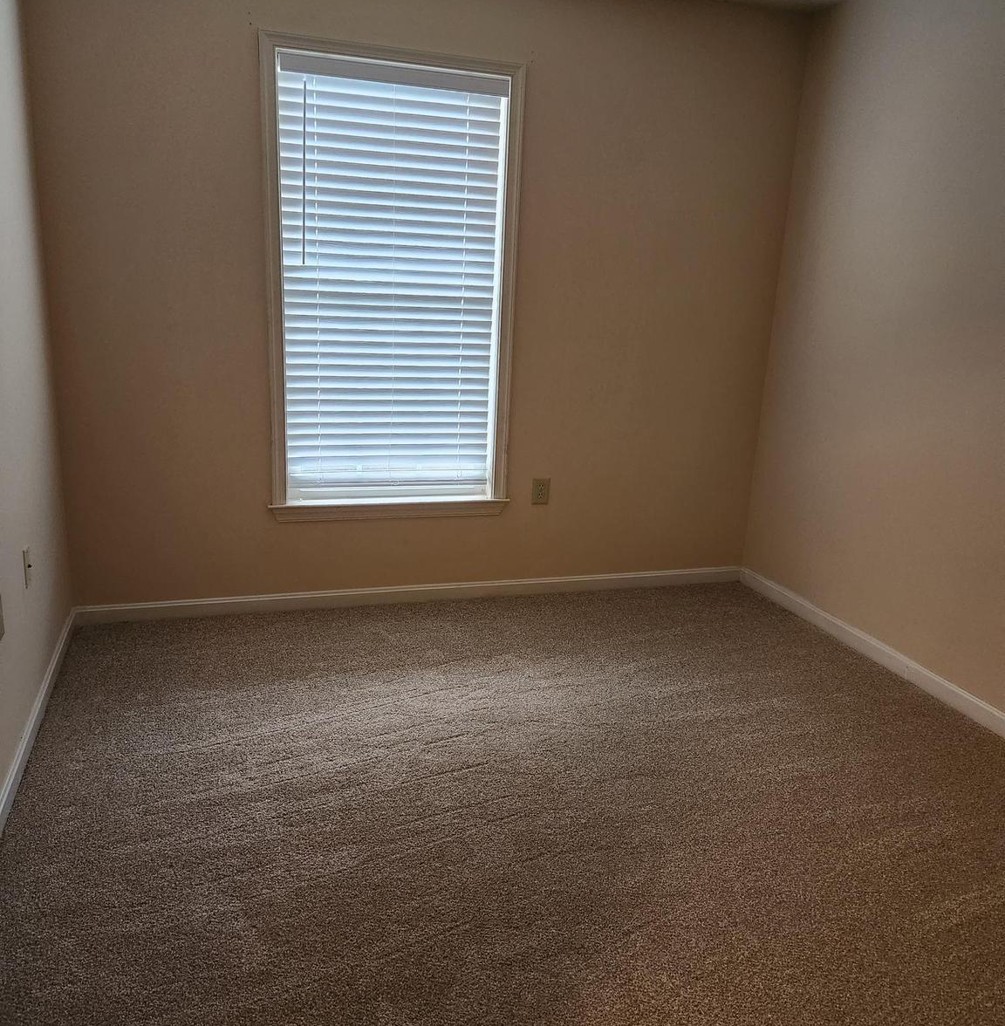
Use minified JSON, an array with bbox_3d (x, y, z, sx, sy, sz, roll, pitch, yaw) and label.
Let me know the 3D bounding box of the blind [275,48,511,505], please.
[{"bbox_3d":[-0.415,-0.849,3.414,0.835,1.561,0.060,-2,16,-18],"label":"blind"}]

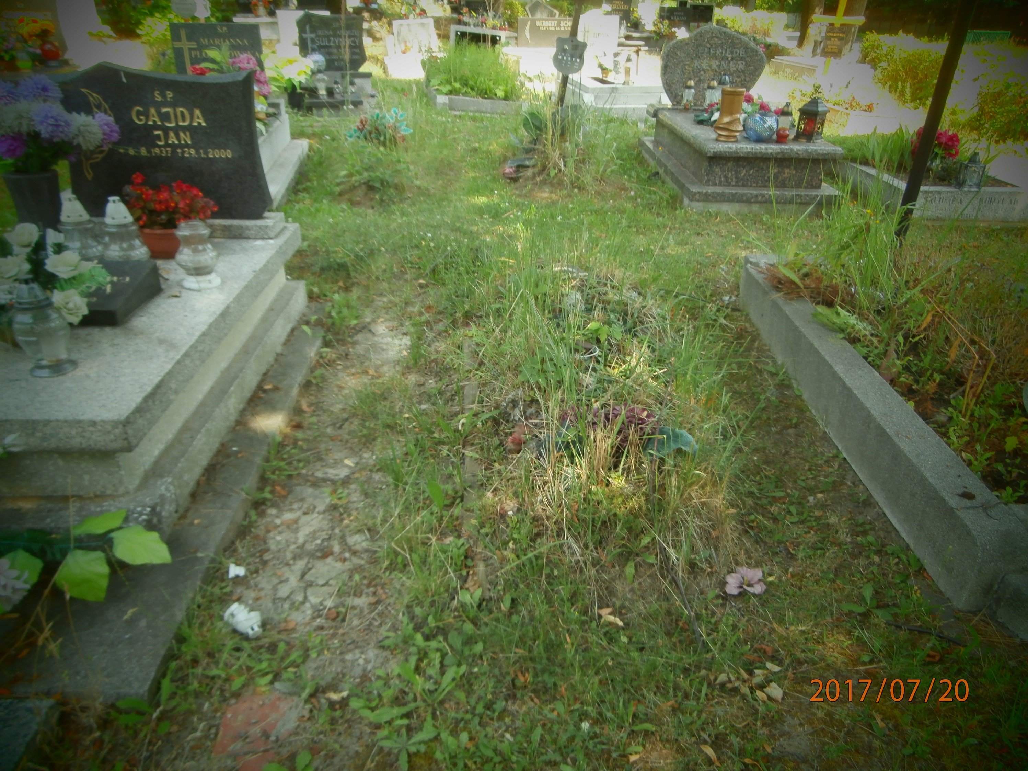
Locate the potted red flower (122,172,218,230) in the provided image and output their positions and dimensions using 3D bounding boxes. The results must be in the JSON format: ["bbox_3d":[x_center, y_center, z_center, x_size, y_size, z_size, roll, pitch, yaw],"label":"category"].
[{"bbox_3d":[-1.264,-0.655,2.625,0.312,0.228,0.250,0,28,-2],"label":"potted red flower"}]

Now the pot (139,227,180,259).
[{"bbox_3d":[-1.270,-0.515,2.570,0.152,0.112,0.152,-12,31,-24],"label":"pot"}]

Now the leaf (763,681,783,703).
[{"bbox_3d":[0.550,0.649,1.510,0.043,0.015,0.045,16,31,25],"label":"leaf"}]

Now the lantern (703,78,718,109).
[{"bbox_3d":[1.680,-2.471,6.027,0.110,0.221,0.110,1,27,0],"label":"lantern"}]

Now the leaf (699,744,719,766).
[{"bbox_3d":[0.371,0.697,1.344,0.016,0.012,0.048,-18,33,-32],"label":"leaf"}]

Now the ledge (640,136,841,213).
[{"bbox_3d":[1.537,-1.608,5.323,0.916,0.131,2.200,1,27,0],"label":"ledge"}]

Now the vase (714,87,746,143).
[{"bbox_3d":[1.412,-1.772,4.660,0.190,0.305,0.190,9,29,13],"label":"vase"}]

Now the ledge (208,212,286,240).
[{"bbox_3d":[-1.507,-0.731,3.232,0.860,0.062,0.230,0,27,-3],"label":"ledge"}]

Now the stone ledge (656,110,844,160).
[{"bbox_3d":[1.682,-1.928,5.422,0.874,0.065,1.812,1,27,0],"label":"stone ledge"}]

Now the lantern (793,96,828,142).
[{"bbox_3d":[1.996,-1.783,4.780,0.150,0.260,0.150,-17,33,-30],"label":"lantern"}]

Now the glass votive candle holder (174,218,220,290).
[{"bbox_3d":[-1.029,-0.427,2.320,0.133,0.190,0.133,-11,31,-22],"label":"glass votive candle holder"}]

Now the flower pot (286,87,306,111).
[{"bbox_3d":[-2.521,-3.347,8.260,0.195,0.250,0.195,0,28,-2],"label":"flower pot"}]

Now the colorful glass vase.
[{"bbox_3d":[1.690,-1.770,4.873,0.214,0.168,0.214,1,27,0],"label":"colorful glass vase"}]

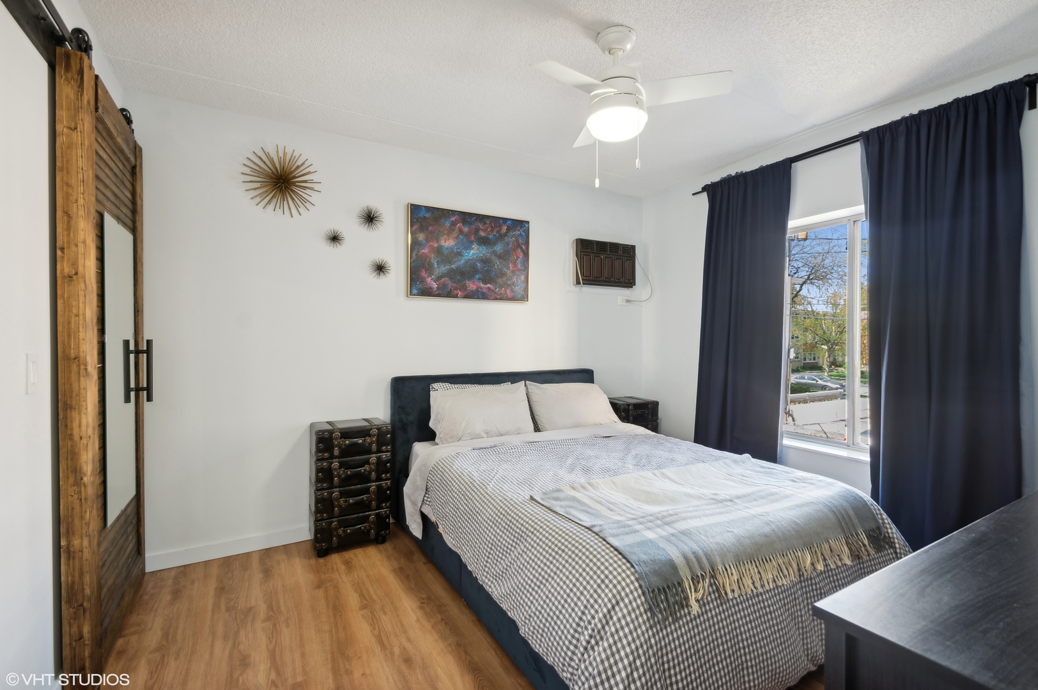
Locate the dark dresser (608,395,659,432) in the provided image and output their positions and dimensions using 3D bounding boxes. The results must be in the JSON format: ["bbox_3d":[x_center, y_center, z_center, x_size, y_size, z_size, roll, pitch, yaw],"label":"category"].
[{"bbox_3d":[0.901,0.797,3.553,0.405,0.690,0.290,0,0,-29],"label":"dark dresser"}]

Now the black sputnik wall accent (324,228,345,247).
[{"bbox_3d":[-1.105,-0.642,2.593,0.112,0.116,0.055,0,0,-29],"label":"black sputnik wall accent"}]

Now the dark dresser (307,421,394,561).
[{"bbox_3d":[-0.990,0.816,2.554,0.410,0.700,0.275,0,1,-29],"label":"dark dresser"}]

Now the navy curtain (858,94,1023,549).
[{"bbox_3d":[2.058,-0.005,2.147,0.110,2.300,0.580,0,1,-32],"label":"navy curtain"}]

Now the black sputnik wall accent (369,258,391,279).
[{"bbox_3d":[-0.870,-0.483,2.720,0.130,0.130,0.060,0,0,-29],"label":"black sputnik wall accent"}]

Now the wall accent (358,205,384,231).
[{"bbox_3d":[-0.923,-0.793,2.692,0.160,0.160,0.085,0,1,-29],"label":"wall accent"}]

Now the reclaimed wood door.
[{"bbox_3d":[-1.700,0.090,1.798,0.070,2.143,0.828,0,1,-31],"label":"reclaimed wood door"}]

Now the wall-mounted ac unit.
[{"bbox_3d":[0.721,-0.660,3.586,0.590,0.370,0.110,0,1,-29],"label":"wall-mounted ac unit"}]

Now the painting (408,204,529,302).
[{"bbox_3d":[-0.324,-0.614,3.026,0.900,0.610,0.043,0,0,-29],"label":"painting"}]

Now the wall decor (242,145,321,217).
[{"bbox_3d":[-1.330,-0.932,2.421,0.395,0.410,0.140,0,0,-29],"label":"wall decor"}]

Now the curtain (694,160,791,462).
[{"bbox_3d":[1.525,-0.013,3.016,0.110,2.300,0.680,0,1,-32],"label":"curtain"}]

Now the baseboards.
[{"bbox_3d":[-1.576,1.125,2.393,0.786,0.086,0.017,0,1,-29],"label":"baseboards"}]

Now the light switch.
[{"bbox_3d":[-1.367,0.080,1.214,0.009,0.115,0.070,0,0,-32],"label":"light switch"}]

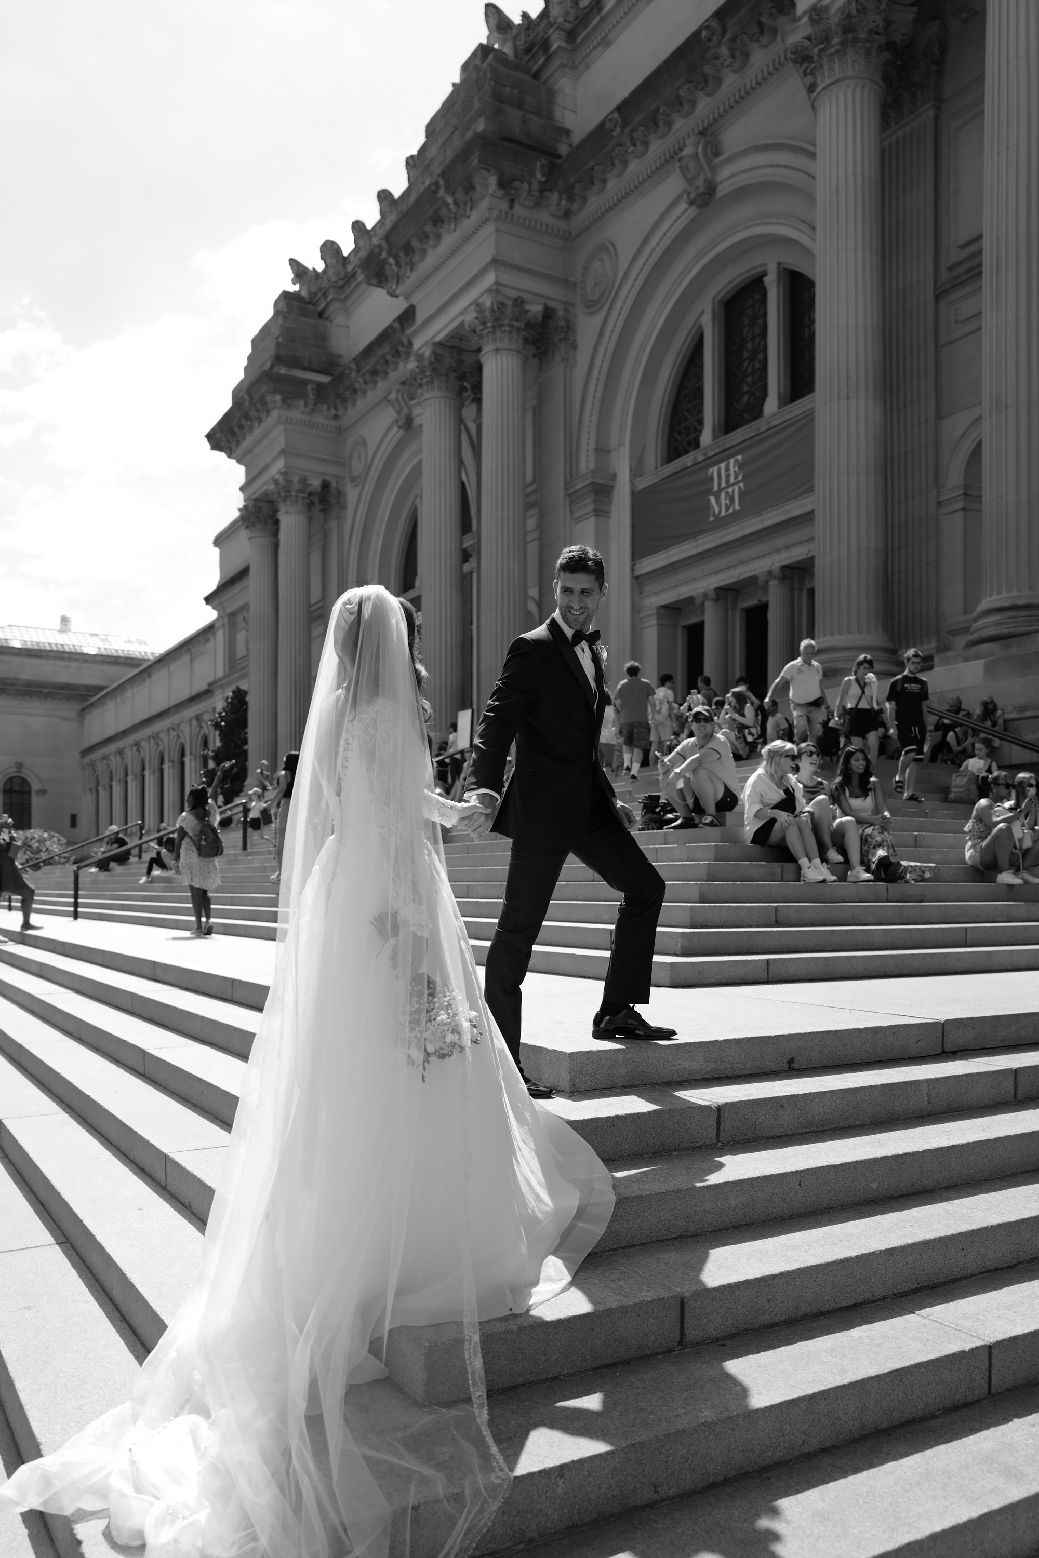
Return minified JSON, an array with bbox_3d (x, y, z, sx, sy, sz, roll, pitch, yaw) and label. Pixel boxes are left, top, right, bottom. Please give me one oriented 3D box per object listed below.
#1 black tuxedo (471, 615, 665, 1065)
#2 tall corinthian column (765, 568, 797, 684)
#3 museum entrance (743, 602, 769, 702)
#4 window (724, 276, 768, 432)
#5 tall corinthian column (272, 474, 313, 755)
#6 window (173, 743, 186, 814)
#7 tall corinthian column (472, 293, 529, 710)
[{"bbox_3d":[0.163,0.205,4.050,0.550,1.520,0.570,-1,-3,28],"label":"black tuxedo"},{"bbox_3d":[6.122,-2.411,28.400,0.720,5.100,0.720,2,-3,-31],"label":"tall corinthian column"},{"bbox_3d":[5.800,-2.126,29.600,0.450,4.400,1.550,2,-3,-31],"label":"museum entrance"},{"bbox_3d":[5.506,-10.257,29.300,0.350,3.250,1.650,2,-3,-31],"label":"window"},{"bbox_3d":[-8.838,-5.818,47.667,1.580,12.300,1.580,2,-3,-31],"label":"tall corinthian column"},{"bbox_3d":[-20.888,0.262,74.500,0.500,5.200,2.300,2,-3,-31],"label":"window"},{"bbox_3d":[-0.486,-7.122,33.363,1.580,12.300,1.580,0,-3,0],"label":"tall corinthian column"}]

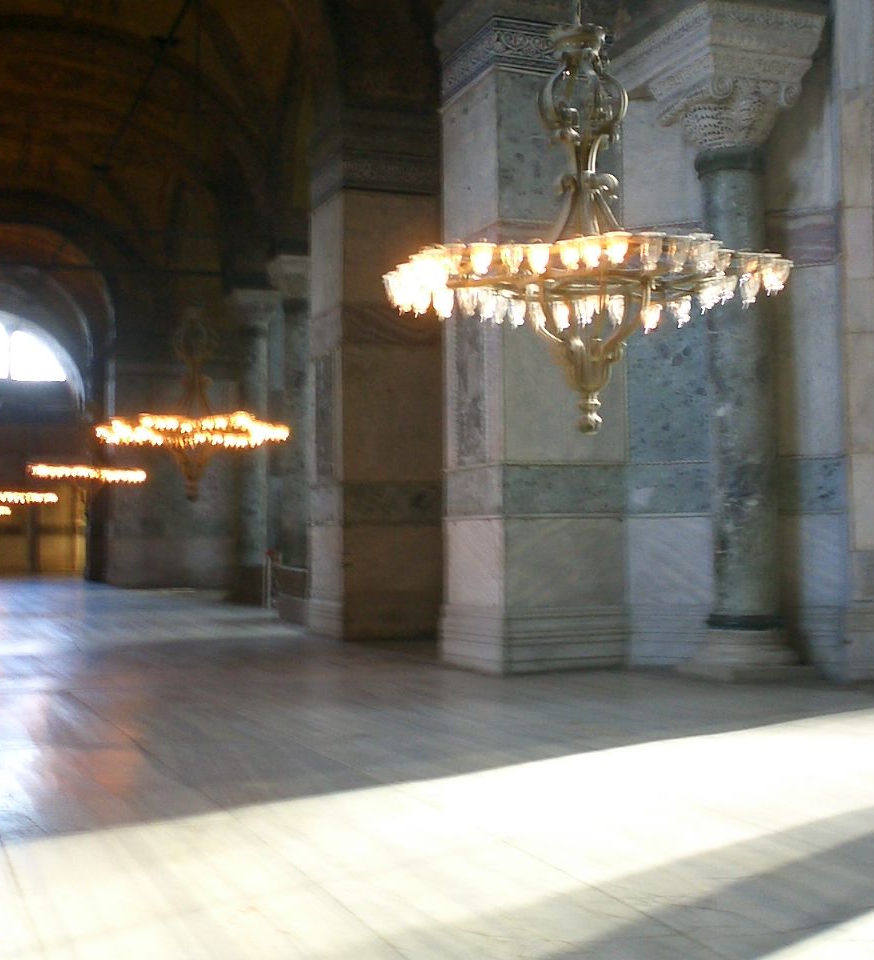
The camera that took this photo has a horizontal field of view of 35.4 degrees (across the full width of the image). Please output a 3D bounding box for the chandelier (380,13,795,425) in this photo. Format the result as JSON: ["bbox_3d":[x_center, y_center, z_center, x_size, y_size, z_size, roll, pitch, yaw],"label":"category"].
[{"bbox_3d":[0.880,-1.545,8.120,2.400,2.520,2.360,-1,-2,6],"label":"chandelier"}]

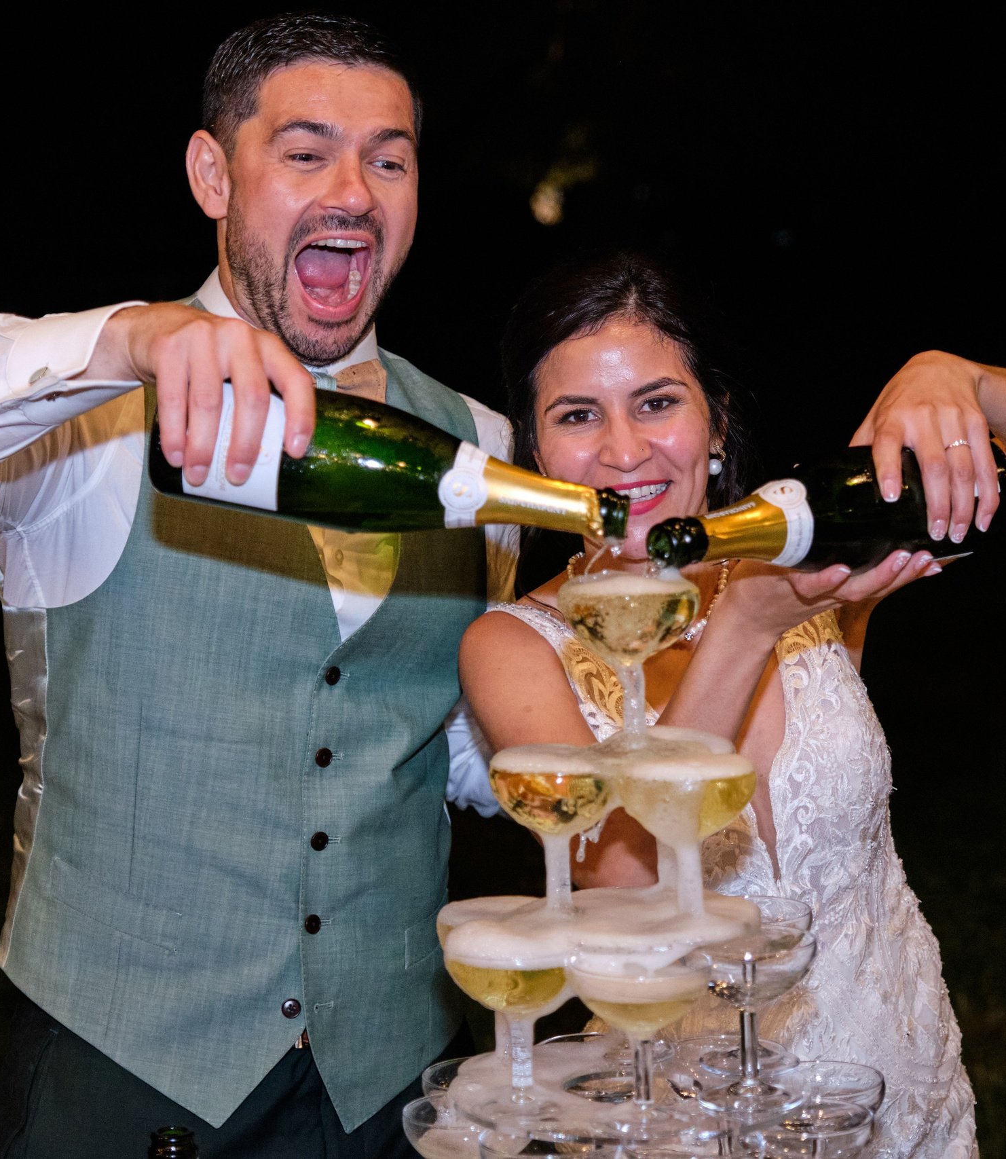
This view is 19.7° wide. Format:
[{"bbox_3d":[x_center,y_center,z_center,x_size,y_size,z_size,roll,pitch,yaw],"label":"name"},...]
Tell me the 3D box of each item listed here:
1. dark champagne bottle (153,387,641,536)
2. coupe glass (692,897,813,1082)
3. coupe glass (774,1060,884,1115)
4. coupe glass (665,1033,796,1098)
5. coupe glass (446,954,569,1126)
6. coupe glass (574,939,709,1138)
[{"bbox_3d":[-0.071,-0.070,1.919,0.315,0.088,0.088,10,5,-3],"label":"dark champagne bottle"},{"bbox_3d":[0.172,0.287,2.039,0.094,0.109,0.094,-2,5,0],"label":"coupe glass"},{"bbox_3d":[0.218,0.398,1.998,0.094,0.109,0.094,-2,5,0],"label":"coupe glass"},{"bbox_3d":[0.162,0.393,2.077,0.094,0.109,0.094,-2,5,0],"label":"coupe glass"},{"bbox_3d":[0.011,0.302,1.942,0.094,0.109,0.094,-2,5,0],"label":"coupe glass"},{"bbox_3d":[0.091,0.304,1.886,0.094,0.109,0.094,-2,5,0],"label":"coupe glass"}]

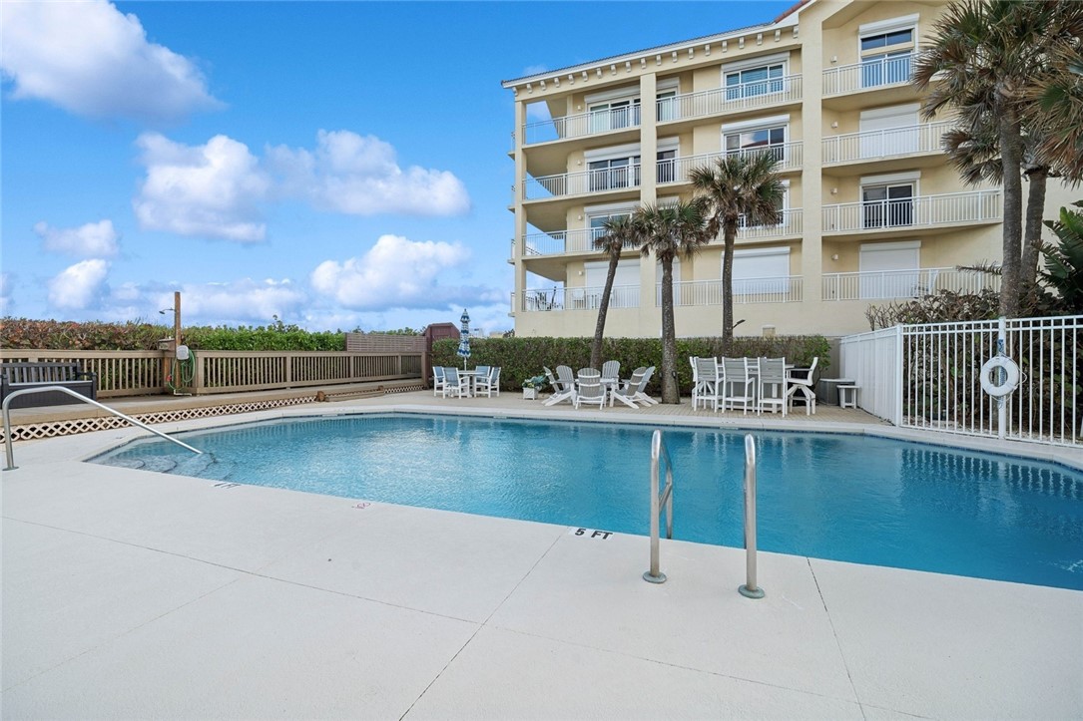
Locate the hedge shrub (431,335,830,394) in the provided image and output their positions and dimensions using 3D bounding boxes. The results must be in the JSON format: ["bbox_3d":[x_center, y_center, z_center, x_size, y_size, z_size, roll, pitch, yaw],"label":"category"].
[{"bbox_3d":[2.100,0.184,15.301,13.000,1.900,1.000,0,0,21],"label":"hedge shrub"}]

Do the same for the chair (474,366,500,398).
[{"bbox_3d":[-1.629,0.670,13.937,0.640,0.920,0.610,0,0,24],"label":"chair"}]

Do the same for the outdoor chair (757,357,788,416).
[{"bbox_3d":[4.920,0.548,9.593,0.500,1.240,0.590,0,0,35],"label":"outdoor chair"}]

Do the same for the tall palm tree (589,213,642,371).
[{"bbox_3d":[2.280,-1.684,14.090,1.600,5.650,1.550,0,0,21],"label":"tall palm tree"}]

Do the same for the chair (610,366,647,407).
[{"bbox_3d":[2.171,0.667,11.247,0.860,0.970,0.760,0,0,38],"label":"chair"}]

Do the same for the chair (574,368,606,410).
[{"bbox_3d":[1.200,0.669,11.004,0.760,0.980,0.850,0,0,14],"label":"chair"}]

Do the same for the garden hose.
[{"bbox_3d":[-7.650,0.228,9.582,0.220,0.880,0.500,0,0,26],"label":"garden hose"}]

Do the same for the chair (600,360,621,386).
[{"bbox_3d":[1.981,0.598,12.947,0.730,1.090,0.800,0,0,27],"label":"chair"}]

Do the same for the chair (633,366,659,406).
[{"bbox_3d":[2.610,0.668,12.064,0.850,0.970,0.760,0,0,-18],"label":"chair"}]

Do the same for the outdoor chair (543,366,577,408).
[{"bbox_3d":[0.461,0.662,11.697,0.860,0.970,0.760,0,0,-17],"label":"outdoor chair"}]

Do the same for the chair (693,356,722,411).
[{"bbox_3d":[3.851,0.551,10.337,0.510,1.220,0.630,0,0,37],"label":"chair"}]

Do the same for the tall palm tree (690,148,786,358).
[{"bbox_3d":[5.607,-2.399,12.830,2.700,7.100,2.600,0,0,0],"label":"tall palm tree"}]

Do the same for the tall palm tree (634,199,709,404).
[{"bbox_3d":[3.470,-1.572,12.041,2.030,5.450,2.000,0,0,21],"label":"tall palm tree"}]

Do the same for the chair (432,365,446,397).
[{"bbox_3d":[-3.000,0.664,14.384,0.620,0.950,0.570,0,0,23],"label":"chair"}]

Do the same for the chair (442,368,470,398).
[{"bbox_3d":[-2.560,0.669,13.574,0.570,0.950,0.620,0,0,17],"label":"chair"}]

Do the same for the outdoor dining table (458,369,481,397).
[{"bbox_3d":[-2.409,0.761,14.398,1.200,0.730,1.200,0,0,24],"label":"outdoor dining table"}]

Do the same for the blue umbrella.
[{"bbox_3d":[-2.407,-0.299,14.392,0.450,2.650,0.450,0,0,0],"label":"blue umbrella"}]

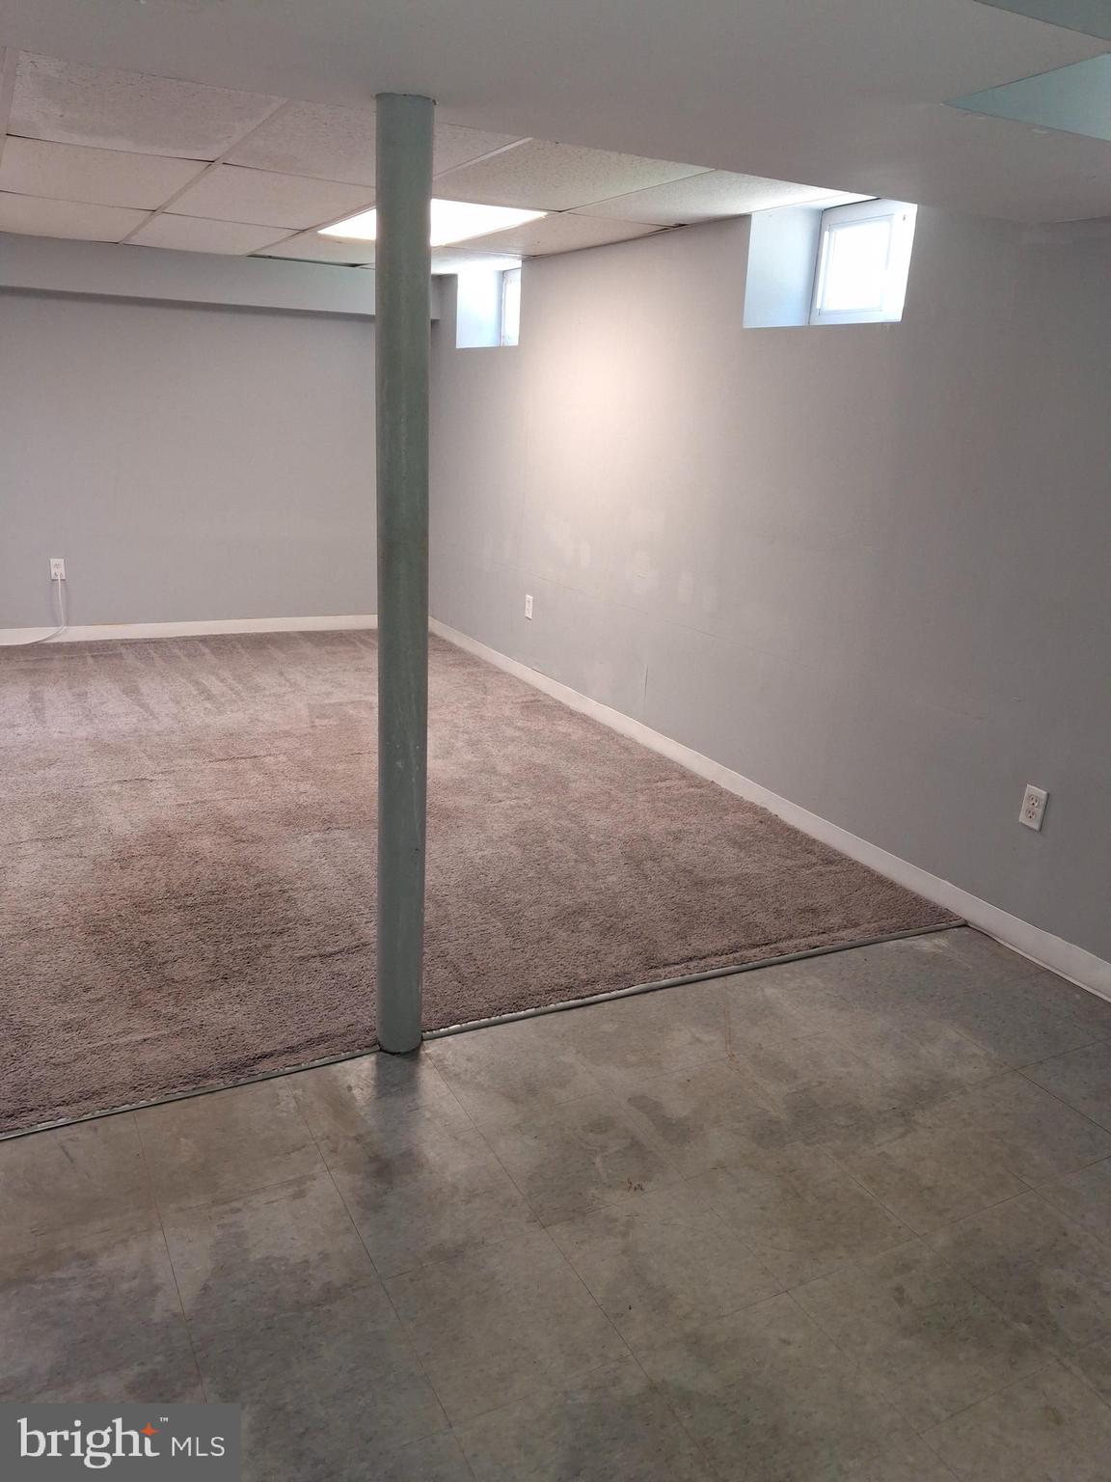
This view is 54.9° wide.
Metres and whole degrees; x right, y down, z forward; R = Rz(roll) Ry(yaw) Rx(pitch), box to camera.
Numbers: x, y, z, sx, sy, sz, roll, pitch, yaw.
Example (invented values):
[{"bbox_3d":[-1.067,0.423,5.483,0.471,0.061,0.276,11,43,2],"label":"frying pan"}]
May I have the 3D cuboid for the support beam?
[{"bbox_3d":[-0.311,-0.220,2.174,0.101,1.908,0.101,3,17,-1],"label":"support beam"}]

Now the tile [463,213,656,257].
[{"bbox_3d":[-0.045,-2.144,4.543,0.474,0.020,1.209,-6,20,-27],"label":"tile"}]

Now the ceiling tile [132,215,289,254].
[{"bbox_3d":[-1.631,-2.383,5.045,0.600,0.020,1.209,-6,20,-27],"label":"ceiling tile"}]

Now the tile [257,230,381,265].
[{"bbox_3d":[-1.091,-2.442,5.321,0.600,0.020,1.209,-6,20,-27],"label":"tile"}]

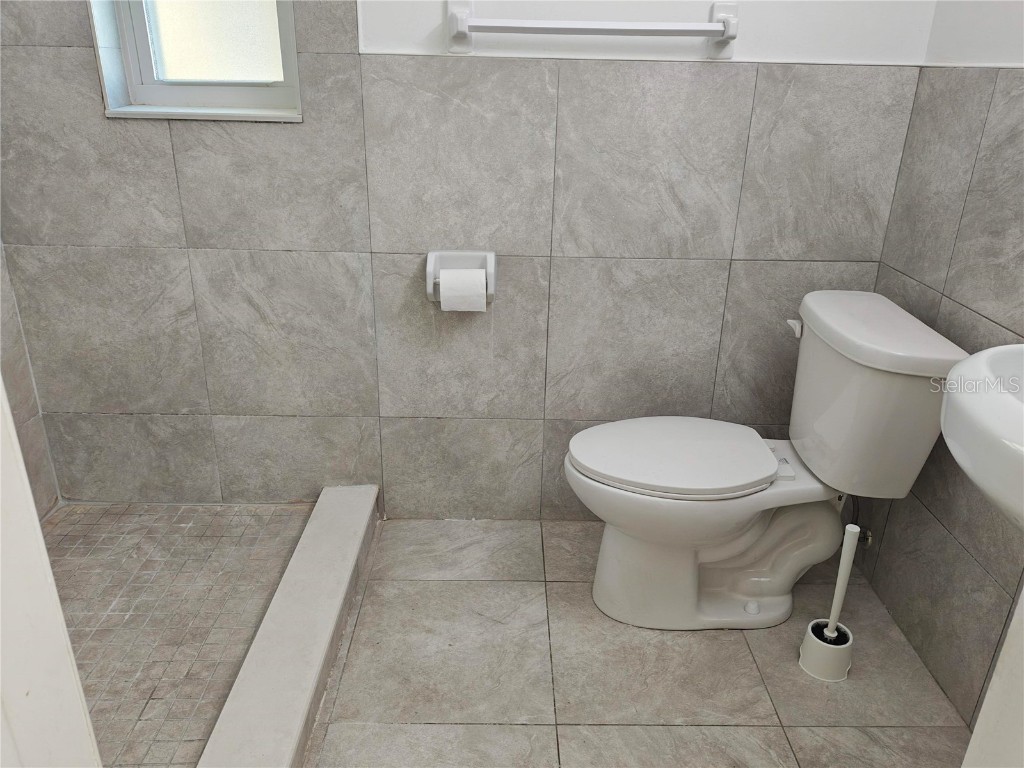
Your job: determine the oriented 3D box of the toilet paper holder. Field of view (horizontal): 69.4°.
[{"bbox_3d":[-0.129,-0.257,1.847,0.171,0.133,0.075,1,23,-1],"label":"toilet paper holder"}]

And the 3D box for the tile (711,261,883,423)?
[{"bbox_3d":[0.739,-0.104,1.967,0.377,0.455,0.012,1,23,-1],"label":"tile"}]

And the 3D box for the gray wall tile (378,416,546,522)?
[{"bbox_3d":[-0.140,0.243,2.090,0.452,0.327,0.012,1,23,-1],"label":"gray wall tile"}]

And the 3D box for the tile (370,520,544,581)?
[{"bbox_3d":[-0.141,0.457,2.033,0.455,0.012,0.283,1,23,-1],"label":"tile"}]

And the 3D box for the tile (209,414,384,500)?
[{"bbox_3d":[-0.594,0.214,2.087,0.455,0.279,0.012,1,23,-1],"label":"tile"}]

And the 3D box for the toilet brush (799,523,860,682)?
[{"bbox_3d":[0.700,0.455,1.581,0.108,0.366,0.108,1,23,-1],"label":"toilet brush"}]

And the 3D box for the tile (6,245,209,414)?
[{"bbox_3d":[-1.041,-0.131,1.938,0.455,0.455,0.012,1,23,-1],"label":"tile"}]

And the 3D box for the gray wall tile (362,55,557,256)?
[{"bbox_3d":[-0.122,-0.533,1.764,0.452,0.451,0.012,1,23,-1],"label":"gray wall tile"}]

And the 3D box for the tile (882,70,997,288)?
[{"bbox_3d":[0.938,-0.458,1.643,0.012,0.451,0.288,1,23,-1],"label":"tile"}]

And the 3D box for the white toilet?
[{"bbox_3d":[0.507,0.190,1.740,0.773,0.723,0.470,1,23,-1],"label":"white toilet"}]

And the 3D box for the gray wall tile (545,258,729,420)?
[{"bbox_3d":[0.321,-0.109,1.947,0.452,0.454,0.012,1,23,-1],"label":"gray wall tile"}]

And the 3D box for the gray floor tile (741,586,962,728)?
[{"bbox_3d":[0.733,0.612,1.707,0.377,0.012,0.453,1,23,-1],"label":"gray floor tile"}]

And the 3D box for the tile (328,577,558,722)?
[{"bbox_3d":[-0.138,0.599,1.693,0.455,0.012,0.453,1,23,-1],"label":"tile"}]

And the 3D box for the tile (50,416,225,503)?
[{"bbox_3d":[-1.049,0.208,2.066,0.465,0.282,0.012,1,23,-1],"label":"tile"}]

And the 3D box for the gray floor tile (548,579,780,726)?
[{"bbox_3d":[0.317,0.606,1.700,0.455,0.012,0.453,1,23,-1],"label":"gray floor tile"}]

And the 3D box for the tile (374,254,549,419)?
[{"bbox_3d":[-0.131,-0.117,1.939,0.452,0.454,0.012,1,23,-1],"label":"tile"}]

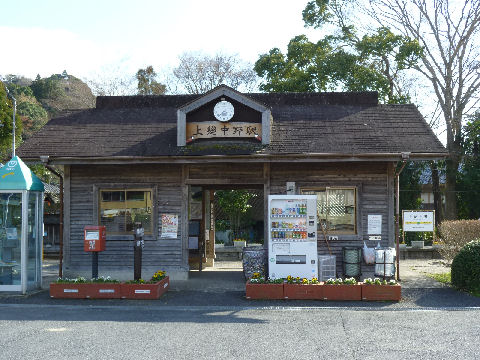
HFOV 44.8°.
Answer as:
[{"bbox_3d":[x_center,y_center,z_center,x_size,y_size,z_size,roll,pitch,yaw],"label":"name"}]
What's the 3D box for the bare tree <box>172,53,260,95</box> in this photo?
[{"bbox_3d":[-1.490,-2.239,34.412,5.096,10.585,5.000,0,-2,5],"label":"bare tree"}]

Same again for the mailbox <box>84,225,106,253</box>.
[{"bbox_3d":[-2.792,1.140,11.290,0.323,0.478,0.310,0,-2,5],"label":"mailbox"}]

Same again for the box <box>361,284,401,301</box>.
[{"bbox_3d":[2.605,2.071,10.861,0.702,0.275,0.440,-1,-3,6],"label":"box"}]

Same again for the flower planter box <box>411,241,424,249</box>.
[{"bbox_3d":[5.341,1.941,17.547,0.379,0.225,0.280,0,-2,5],"label":"flower planter box"}]

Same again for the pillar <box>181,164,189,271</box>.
[{"bbox_3d":[-1.218,0.823,13.145,0.150,2.409,0.140,-1,-3,6],"label":"pillar"}]

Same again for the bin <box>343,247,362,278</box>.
[{"bbox_3d":[2.374,1.746,12.322,0.394,0.658,0.400,0,-2,5],"label":"bin"}]

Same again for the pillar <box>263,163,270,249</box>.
[{"bbox_3d":[0.617,0.909,12.966,0.142,2.635,0.140,0,-2,5],"label":"pillar"}]

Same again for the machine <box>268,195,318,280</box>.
[{"bbox_3d":[1.121,1.250,12.336,1.009,1.840,0.710,0,-2,5],"label":"machine"}]

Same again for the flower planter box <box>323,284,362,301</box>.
[{"bbox_3d":[1.909,2.081,10.938,0.699,0.275,0.440,-1,-3,6],"label":"flower planter box"}]

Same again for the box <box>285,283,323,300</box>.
[{"bbox_3d":[1.204,2.091,11.015,0.718,0.275,0.440,-1,-3,6],"label":"box"}]

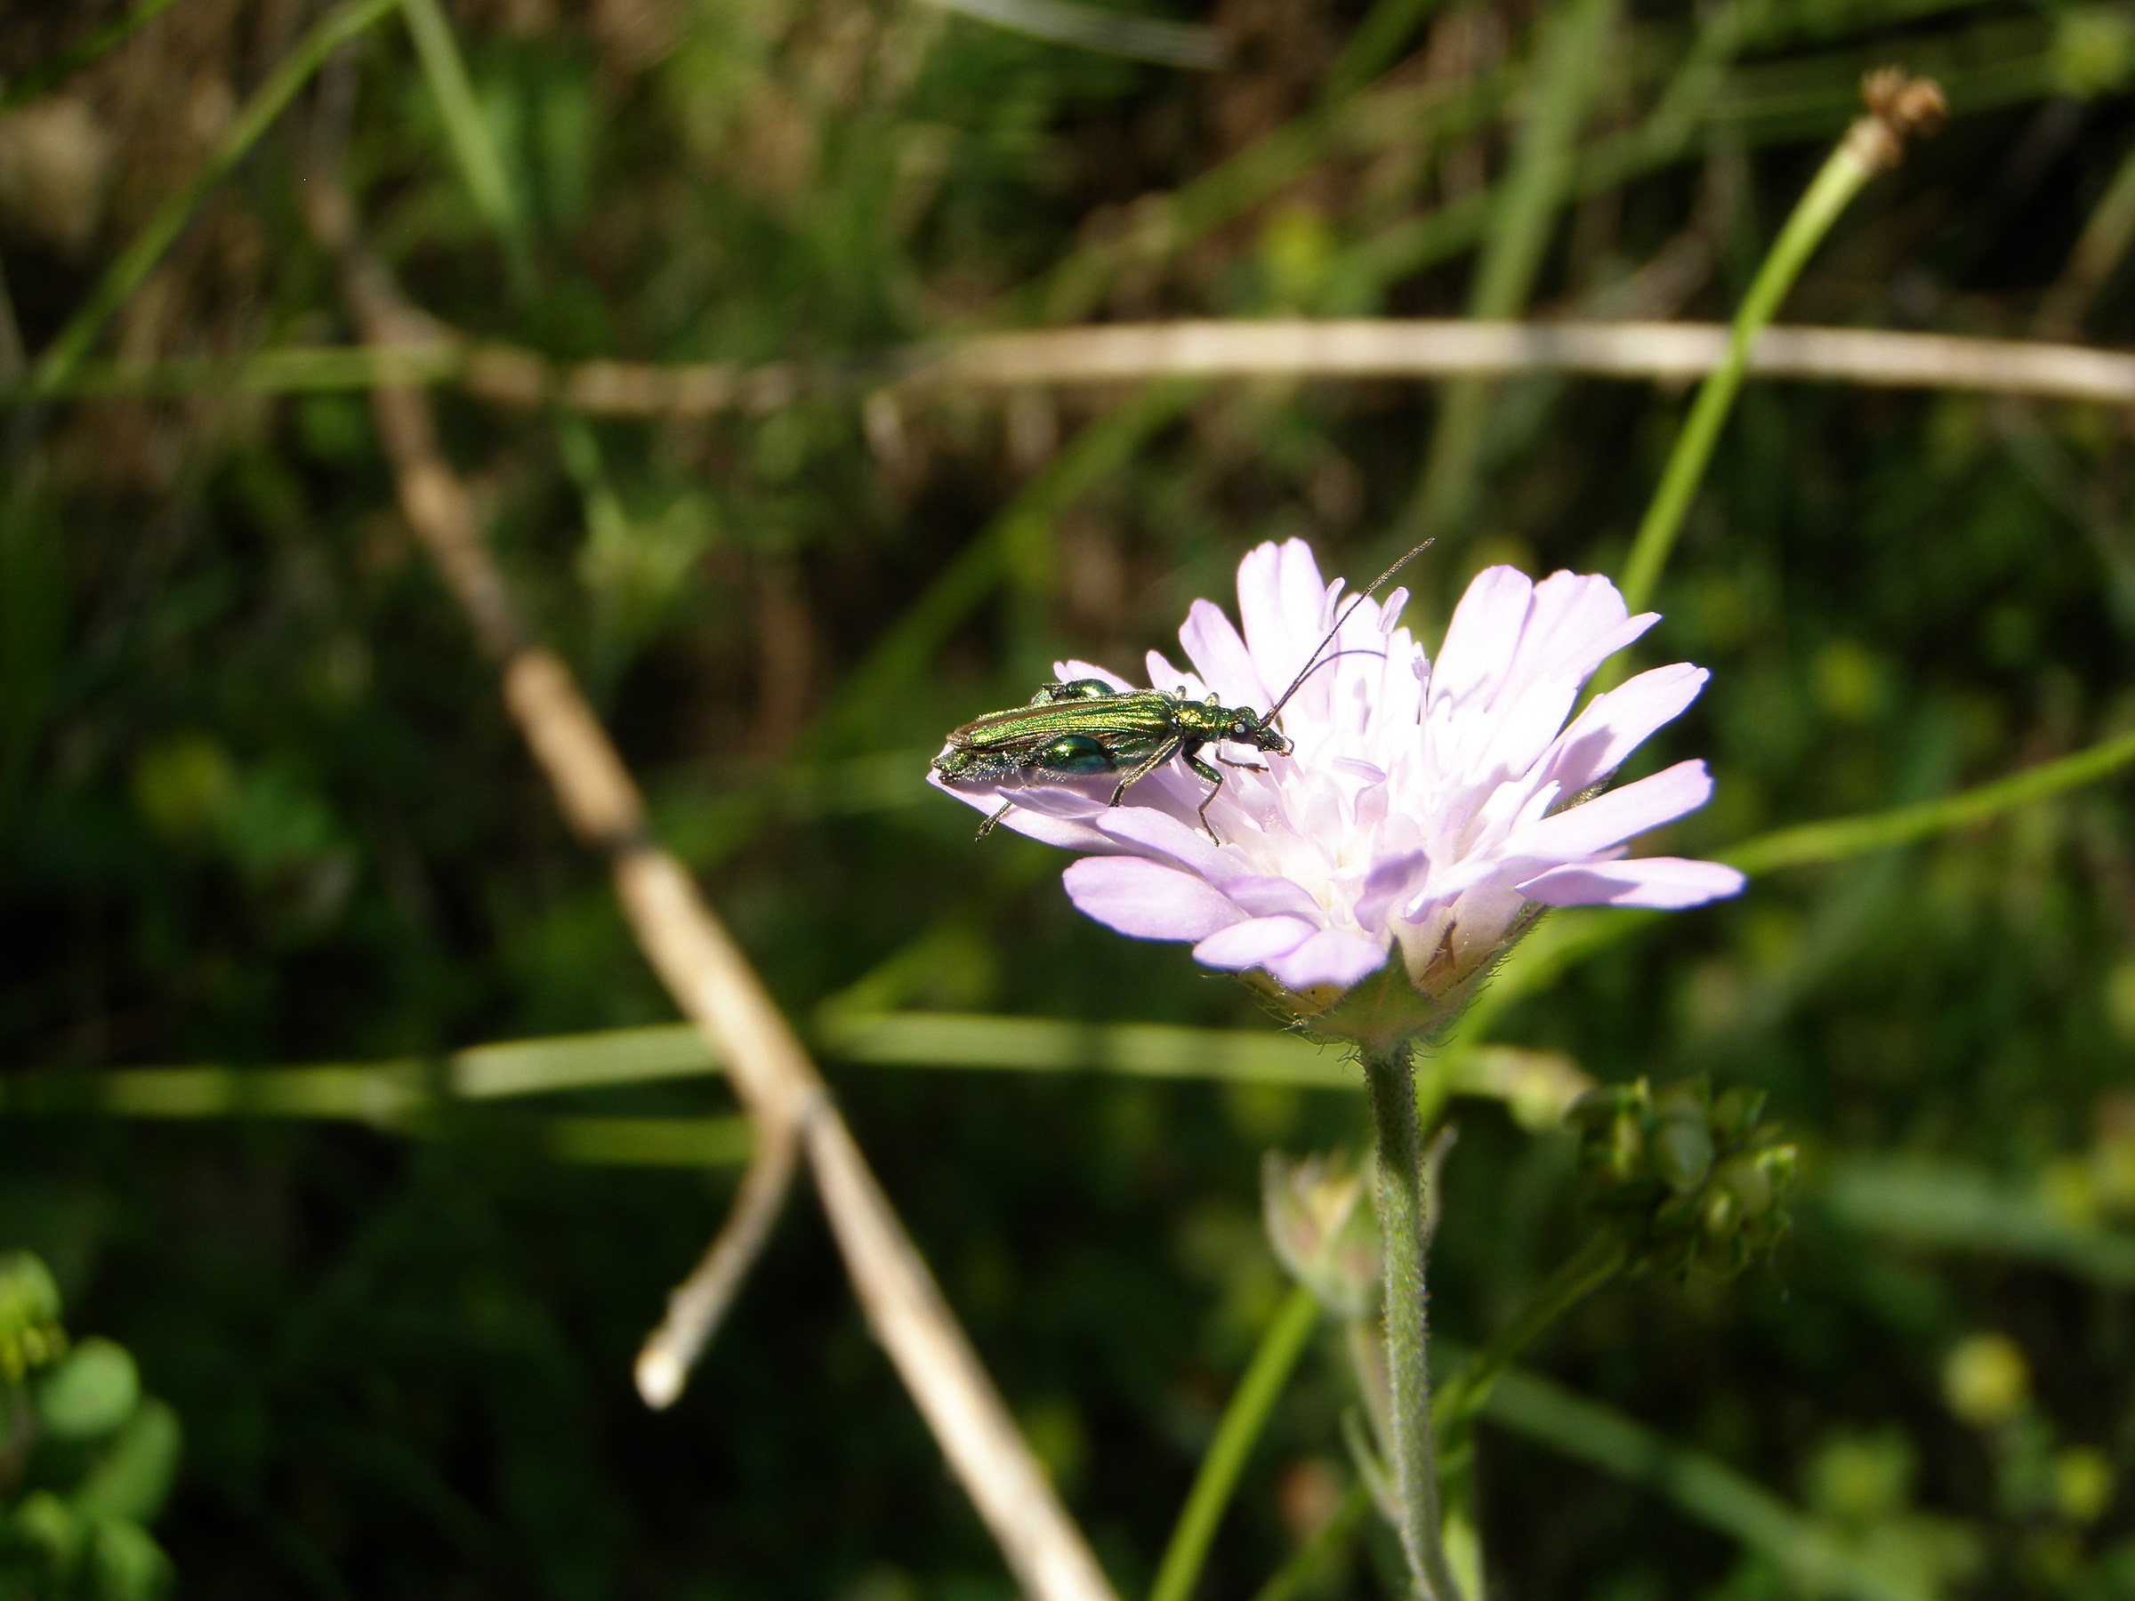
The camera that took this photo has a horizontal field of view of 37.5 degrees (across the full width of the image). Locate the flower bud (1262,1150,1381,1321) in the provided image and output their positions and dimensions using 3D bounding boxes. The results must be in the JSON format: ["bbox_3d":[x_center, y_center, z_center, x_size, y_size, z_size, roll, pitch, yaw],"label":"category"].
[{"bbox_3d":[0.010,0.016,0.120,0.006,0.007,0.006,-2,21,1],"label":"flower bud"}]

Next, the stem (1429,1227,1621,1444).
[{"bbox_3d":[0.018,0.021,0.124,0.001,0.011,0.001,43,6,0],"label":"stem"}]

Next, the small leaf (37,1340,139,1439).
[{"bbox_3d":[-0.046,0.028,0.148,0.005,0.005,0.002,18,0,0],"label":"small leaf"}]

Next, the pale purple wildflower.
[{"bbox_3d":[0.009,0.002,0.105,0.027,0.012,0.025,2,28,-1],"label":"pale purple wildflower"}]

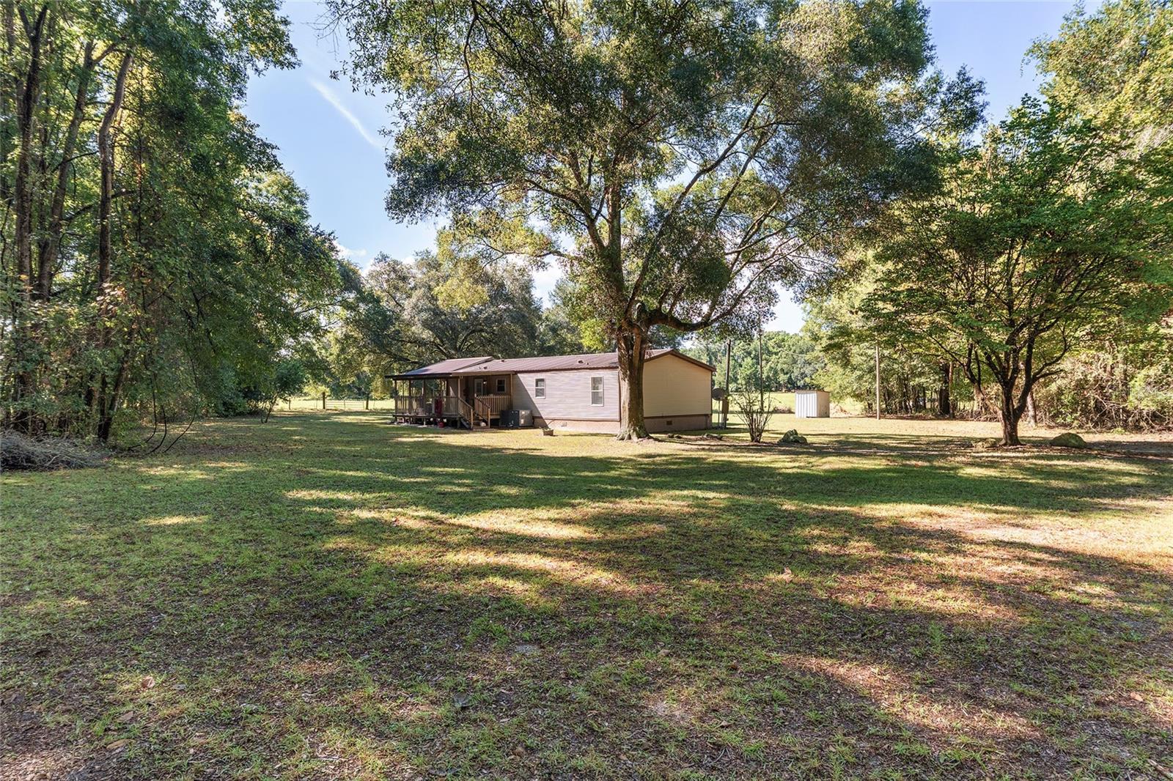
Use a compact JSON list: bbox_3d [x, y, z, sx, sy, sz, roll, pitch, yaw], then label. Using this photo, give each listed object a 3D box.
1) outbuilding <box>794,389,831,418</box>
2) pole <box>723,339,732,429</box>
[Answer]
[{"bbox_3d":[18.000,1.070,54.300,2.170,2.120,1.760,0,-1,-44],"label":"outbuilding"},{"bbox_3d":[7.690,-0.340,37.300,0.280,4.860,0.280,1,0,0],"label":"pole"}]

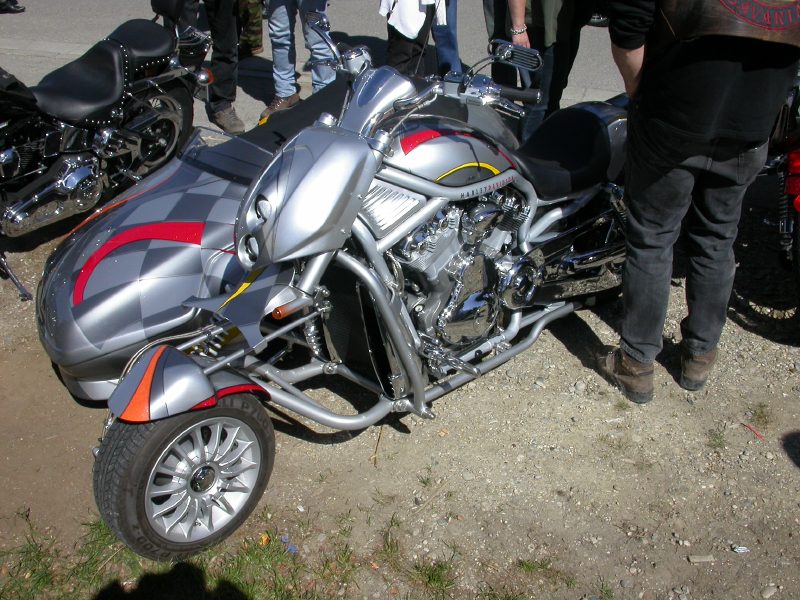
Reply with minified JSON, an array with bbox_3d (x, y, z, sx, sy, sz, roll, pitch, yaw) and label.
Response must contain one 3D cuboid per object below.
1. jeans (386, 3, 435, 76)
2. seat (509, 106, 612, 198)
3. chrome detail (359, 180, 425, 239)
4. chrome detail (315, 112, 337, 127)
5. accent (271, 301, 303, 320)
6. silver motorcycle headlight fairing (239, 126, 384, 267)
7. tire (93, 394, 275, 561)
[{"bbox_3d":[0.075,-1.635,5.672,0.420,1.000,0.280,-1,28,0],"label":"jeans"},{"bbox_3d":[0.538,-0.541,3.133,0.460,0.240,0.320,-25,36,-38],"label":"seat"},{"bbox_3d":[-0.018,-0.254,2.461,0.220,0.160,0.050,-25,36,-38],"label":"chrome detail"},{"bbox_3d":[-0.212,-0.513,2.506,0.055,0.045,0.055,25,0,40],"label":"chrome detail"},{"bbox_3d":[-0.291,0.027,2.272,0.085,0.035,0.035,-25,36,-38],"label":"accent"},{"bbox_3d":[-0.277,-0.279,2.368,0.380,0.320,0.270,-25,36,-38],"label":"silver motorcycle headlight fairing"},{"bbox_3d":[-0.556,0.451,2.344,0.482,0.482,0.175,-26,34,-38],"label":"tire"}]

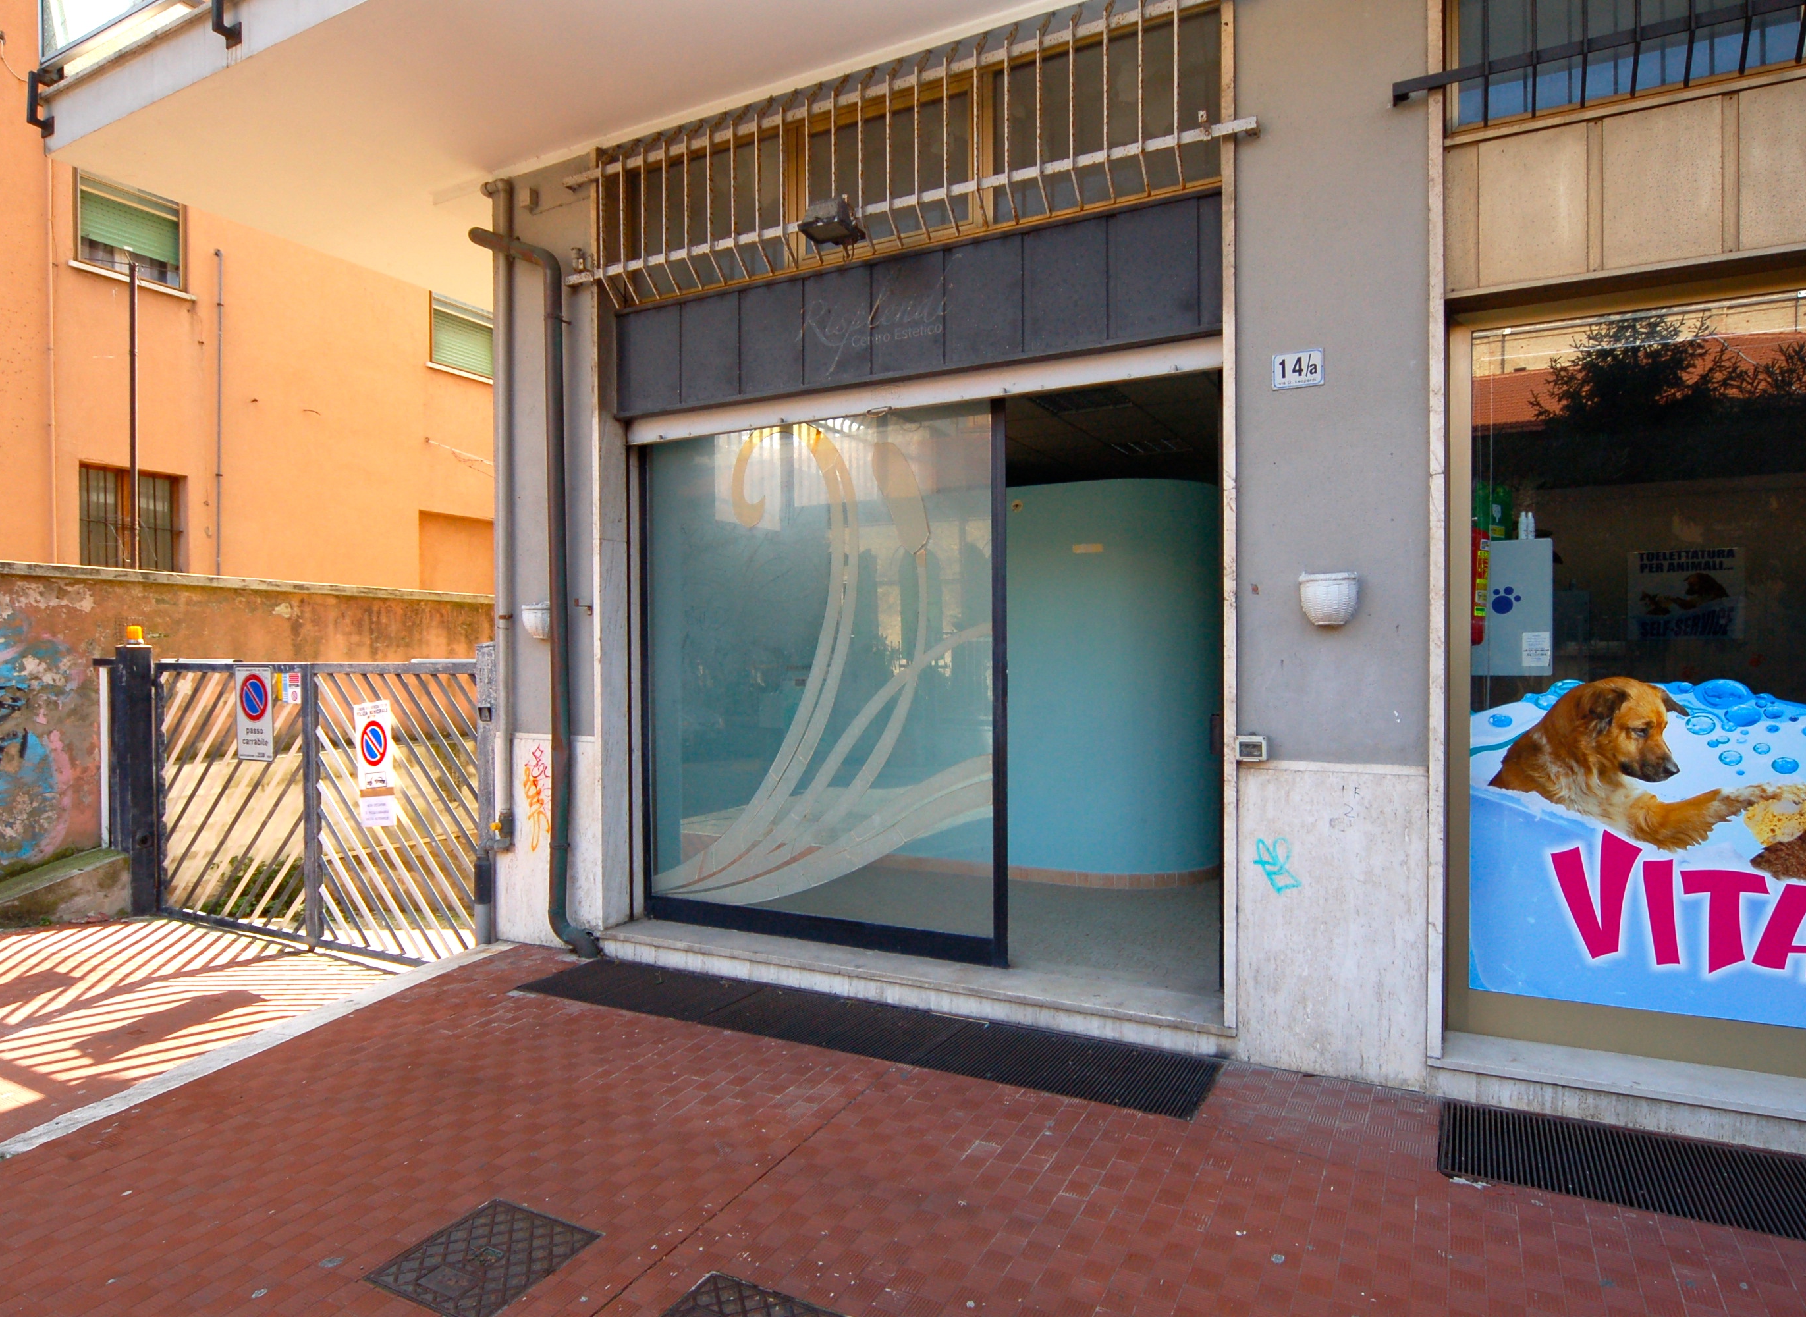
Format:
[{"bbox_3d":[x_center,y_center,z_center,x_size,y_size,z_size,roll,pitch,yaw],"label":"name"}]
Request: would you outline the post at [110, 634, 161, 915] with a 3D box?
[{"bbox_3d":[-5.185,0.780,6.704,0.180,1.920,0.170,0,0,26],"label":"post"}]

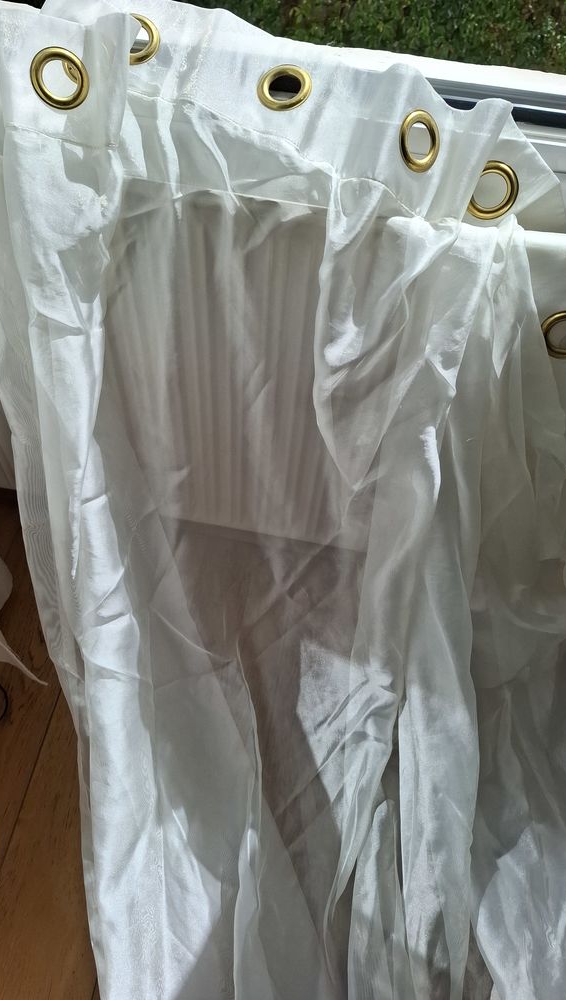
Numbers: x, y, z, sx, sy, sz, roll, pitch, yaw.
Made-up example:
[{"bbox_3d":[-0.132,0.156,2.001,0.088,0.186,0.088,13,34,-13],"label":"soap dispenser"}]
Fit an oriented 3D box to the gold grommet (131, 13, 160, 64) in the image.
[{"bbox_3d":[-0.175,-0.537,0.775,0.064,0.011,0.064,-6,87,-8],"label":"gold grommet"}]

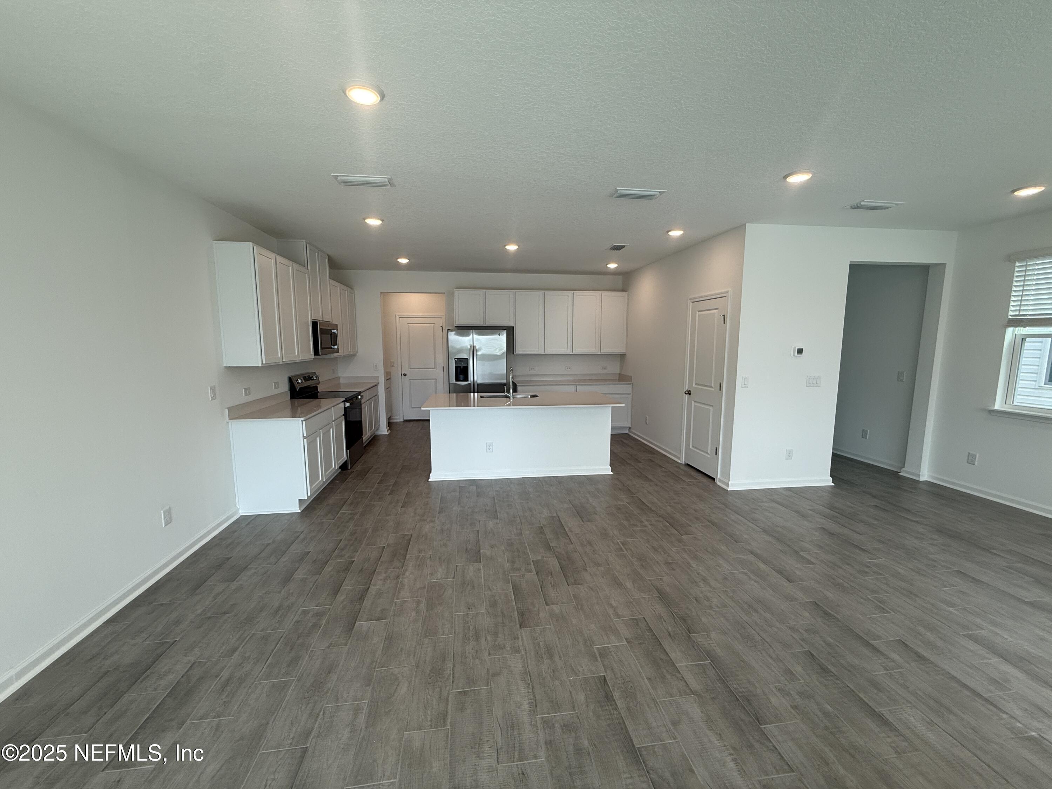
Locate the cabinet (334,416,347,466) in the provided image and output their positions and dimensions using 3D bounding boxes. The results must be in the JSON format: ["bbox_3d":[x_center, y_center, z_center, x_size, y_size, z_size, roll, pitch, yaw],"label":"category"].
[{"bbox_3d":[-2.491,0.564,4.996,0.609,0.632,0.423,-1,7,-8],"label":"cabinet"}]

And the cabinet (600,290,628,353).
[{"bbox_3d":[1.512,-1.252,7.527,0.463,1.060,0.319,-1,7,-8],"label":"cabinet"}]

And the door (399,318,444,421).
[{"bbox_3d":[-2.049,-0.487,8.496,0.827,2.026,0.049,-1,7,-8],"label":"door"}]

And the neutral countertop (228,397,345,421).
[{"bbox_3d":[-2.450,0.157,4.537,0.646,0.035,1.333,-1,7,-8],"label":"neutral countertop"}]

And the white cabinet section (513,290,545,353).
[{"bbox_3d":[0.035,-1.218,7.287,0.504,1.058,0.324,-1,7,-8],"label":"white cabinet section"}]

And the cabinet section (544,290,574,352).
[{"bbox_3d":[0.529,-1.227,7.357,0.495,1.058,0.324,-1,7,-8],"label":"cabinet section"}]

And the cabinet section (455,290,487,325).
[{"bbox_3d":[-0.934,-1.434,7.121,0.484,0.586,0.324,-1,7,-8],"label":"cabinet section"}]

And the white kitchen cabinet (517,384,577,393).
[{"bbox_3d":[0.324,0.244,7.447,0.998,0.867,0.615,-1,7,-8],"label":"white kitchen cabinet"}]

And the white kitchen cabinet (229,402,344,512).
[{"bbox_3d":[-2.457,0.599,4.596,0.633,0.867,1.323,-1,7,-8],"label":"white kitchen cabinet"}]

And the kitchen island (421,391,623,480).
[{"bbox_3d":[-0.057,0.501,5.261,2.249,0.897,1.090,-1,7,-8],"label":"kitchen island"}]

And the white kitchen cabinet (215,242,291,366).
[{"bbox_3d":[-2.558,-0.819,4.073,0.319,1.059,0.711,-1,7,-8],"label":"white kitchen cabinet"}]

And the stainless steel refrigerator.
[{"bbox_3d":[-0.802,-0.170,7.087,0.897,1.767,0.753,-1,7,-8],"label":"stainless steel refrigerator"}]

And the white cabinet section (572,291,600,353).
[{"bbox_3d":[1.016,-1.236,7.426,0.489,1.058,0.324,-1,7,-8],"label":"white cabinet section"}]

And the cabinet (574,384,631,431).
[{"bbox_3d":[1.278,0.224,7.523,0.977,0.874,0.629,-1,7,-8],"label":"cabinet"}]

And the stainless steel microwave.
[{"bbox_3d":[-2.713,-0.715,5.457,0.399,0.397,0.761,-1,7,-8],"label":"stainless steel microwave"}]

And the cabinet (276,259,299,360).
[{"bbox_3d":[-2.444,-0.854,4.354,0.025,1.020,0.401,-1,7,-8],"label":"cabinet"}]

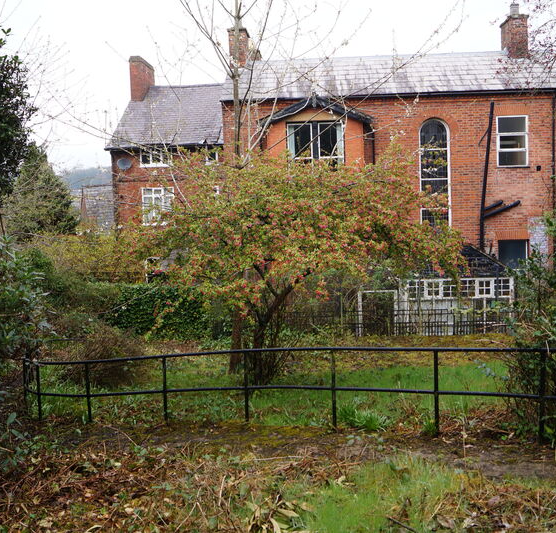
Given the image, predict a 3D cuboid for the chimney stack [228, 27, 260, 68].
[{"bbox_3d":[-1.373,-7.636,21.427,0.648,1.375,1.030,-2,4,4],"label":"chimney stack"}]

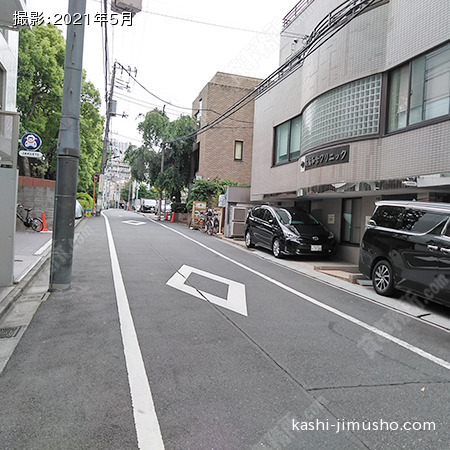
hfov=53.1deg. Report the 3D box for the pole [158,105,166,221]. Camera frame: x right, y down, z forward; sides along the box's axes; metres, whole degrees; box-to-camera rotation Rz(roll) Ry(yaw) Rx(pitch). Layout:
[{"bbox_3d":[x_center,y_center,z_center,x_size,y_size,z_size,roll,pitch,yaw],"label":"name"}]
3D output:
[{"bbox_3d":[-4.748,-4.779,34.412,0.320,8.850,0.320,2,1,-15],"label":"pole"}]

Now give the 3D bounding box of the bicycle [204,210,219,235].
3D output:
[{"bbox_3d":[-0.570,-0.070,21.000,0.560,1.100,1.720,3,1,13],"label":"bicycle"}]

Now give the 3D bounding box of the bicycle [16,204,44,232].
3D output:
[{"bbox_3d":[-7.600,-0.270,17.000,1.580,1.050,0.560,2,1,-24],"label":"bicycle"}]

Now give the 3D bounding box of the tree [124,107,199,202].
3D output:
[{"bbox_3d":[-4.800,-4.800,34.600,5.000,7.800,4.800,2,1,-15],"label":"tree"}]

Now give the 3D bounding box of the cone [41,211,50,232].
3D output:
[{"bbox_3d":[-6.870,-0.120,17.200,0.400,0.730,0.400,2,1,-15],"label":"cone"}]

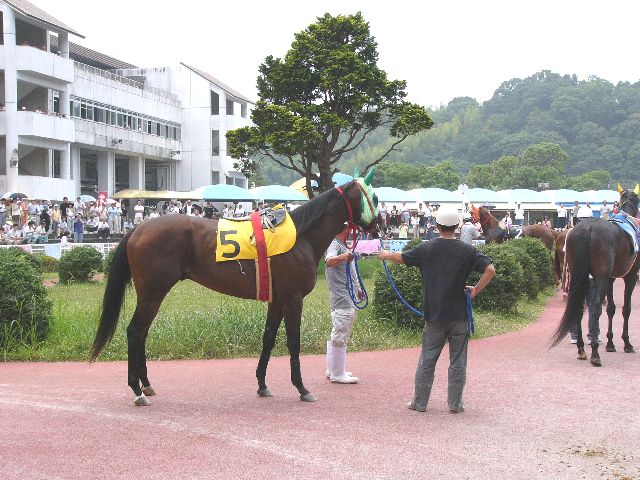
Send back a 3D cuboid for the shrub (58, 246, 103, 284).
[{"bbox_3d":[-5.950,0.609,16.600,1.160,0.950,1.100,0,2,0],"label":"shrub"}]

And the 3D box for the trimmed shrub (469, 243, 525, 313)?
[{"bbox_3d":[3.110,0.642,12.000,1.250,1.180,1.250,0,2,0],"label":"trimmed shrub"}]

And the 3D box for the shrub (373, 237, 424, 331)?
[{"bbox_3d":[1.330,0.669,10.100,1.150,1.250,1.150,0,2,0],"label":"shrub"}]

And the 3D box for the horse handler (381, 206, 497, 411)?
[{"bbox_3d":[0.985,0.587,5.640,0.970,1.700,0.560,0,2,-7],"label":"horse handler"}]

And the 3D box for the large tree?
[{"bbox_3d":[0.310,-3.290,22.000,6.800,8.400,6.500,0,2,0],"label":"large tree"}]

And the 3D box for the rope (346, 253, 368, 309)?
[{"bbox_3d":[0.361,0.409,6.400,0.210,0.540,0.130,0,2,0],"label":"rope"}]

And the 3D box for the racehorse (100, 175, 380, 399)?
[{"bbox_3d":[-0.753,0.410,5.930,2.570,2.040,0.600,0,2,-2],"label":"racehorse"}]

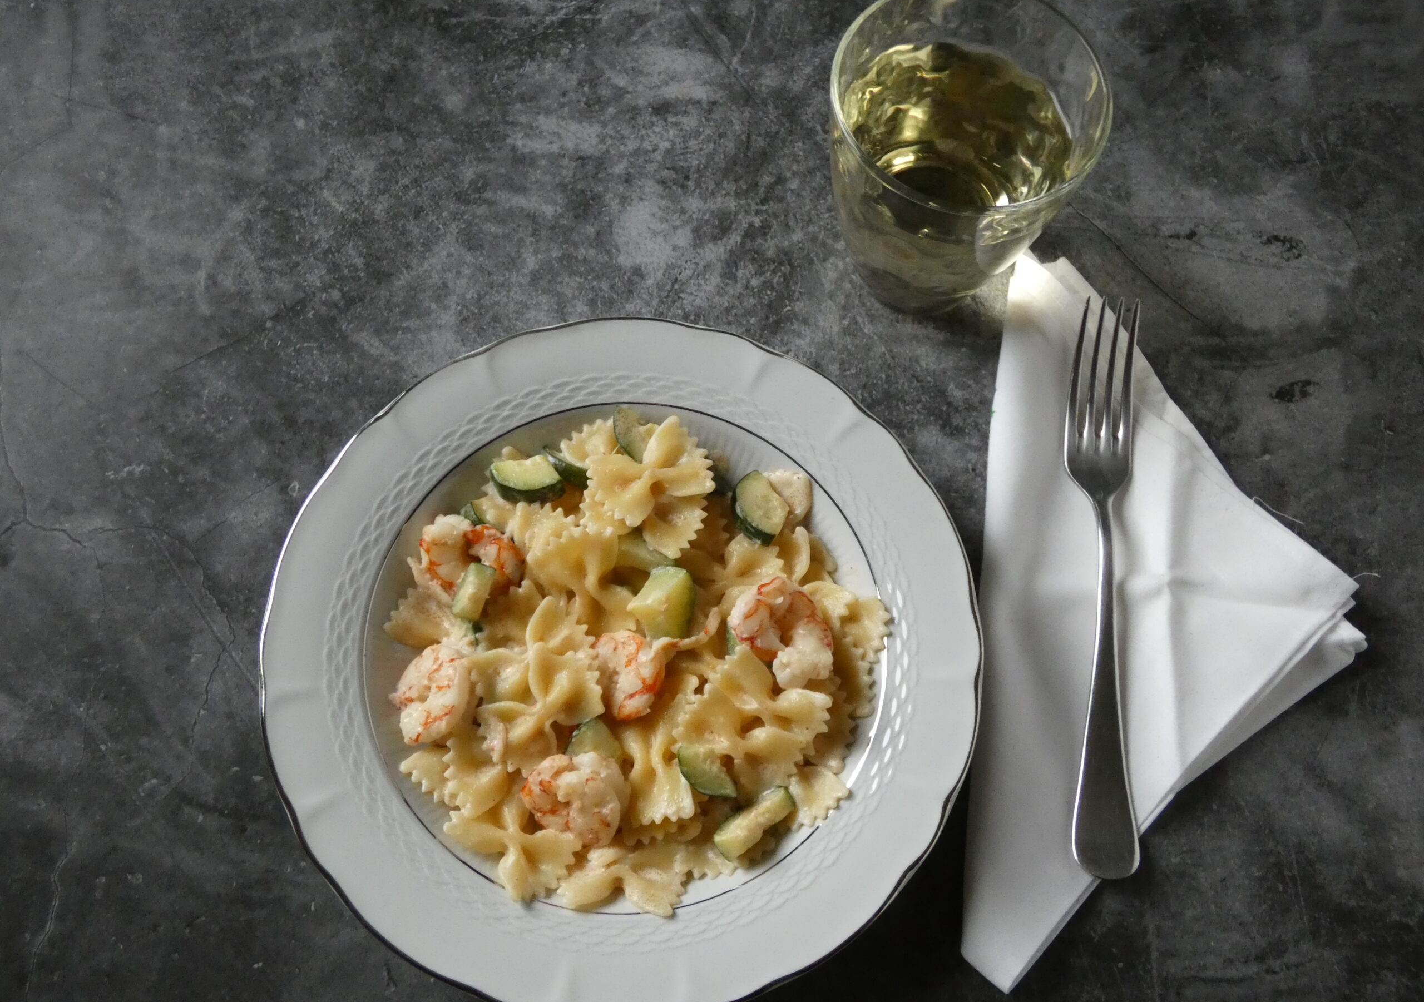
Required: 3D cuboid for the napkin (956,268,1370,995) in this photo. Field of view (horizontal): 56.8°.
[{"bbox_3d":[0.161,0.035,0.459,0.133,0.012,0.272,8,70,2],"label":"napkin"}]

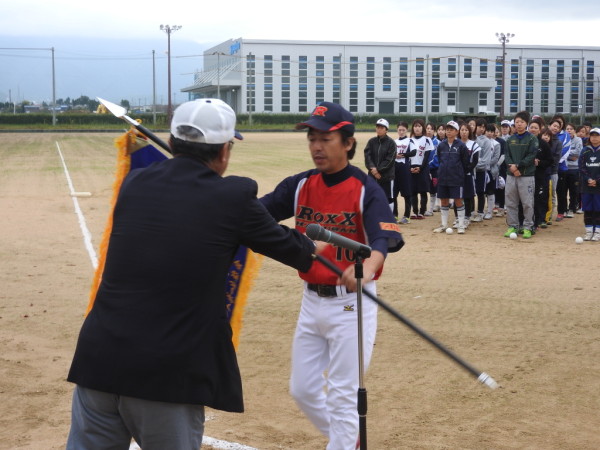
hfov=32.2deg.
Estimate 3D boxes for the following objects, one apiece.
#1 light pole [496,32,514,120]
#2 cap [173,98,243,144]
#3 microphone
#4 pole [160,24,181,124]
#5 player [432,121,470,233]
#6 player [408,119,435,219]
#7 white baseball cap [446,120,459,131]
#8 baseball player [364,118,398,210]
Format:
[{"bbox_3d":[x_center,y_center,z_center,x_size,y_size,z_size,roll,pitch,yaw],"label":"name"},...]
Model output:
[{"bbox_3d":[22.698,-16.116,115.451,2.100,10.252,0.900,1,6,5],"label":"light pole"},{"bbox_3d":[-0.269,-0.304,3.083,0.180,0.130,0.270,2,-1,22],"label":"cap"},{"bbox_3d":[0.120,0.051,3.200,0.235,0.060,0.052,19,-2,-25],"label":"microphone"},{"bbox_3d":[-12.950,-14.771,103.459,2.200,10.100,0.900,-1,6,-10],"label":"pole"},{"bbox_3d":[2.178,-0.698,14.915,0.500,1.579,0.360,3,7,25],"label":"player"},{"bbox_3d":[1.979,-0.898,16.715,0.430,1.586,0.320,1,6,10],"label":"player"},{"bbox_3d":[2.188,-1.411,14.813,0.180,0.130,0.260,4,9,30],"label":"white baseball cap"},{"bbox_3d":[1.191,-0.740,15.115,0.470,1.592,0.340,2,6,15],"label":"baseball player"}]

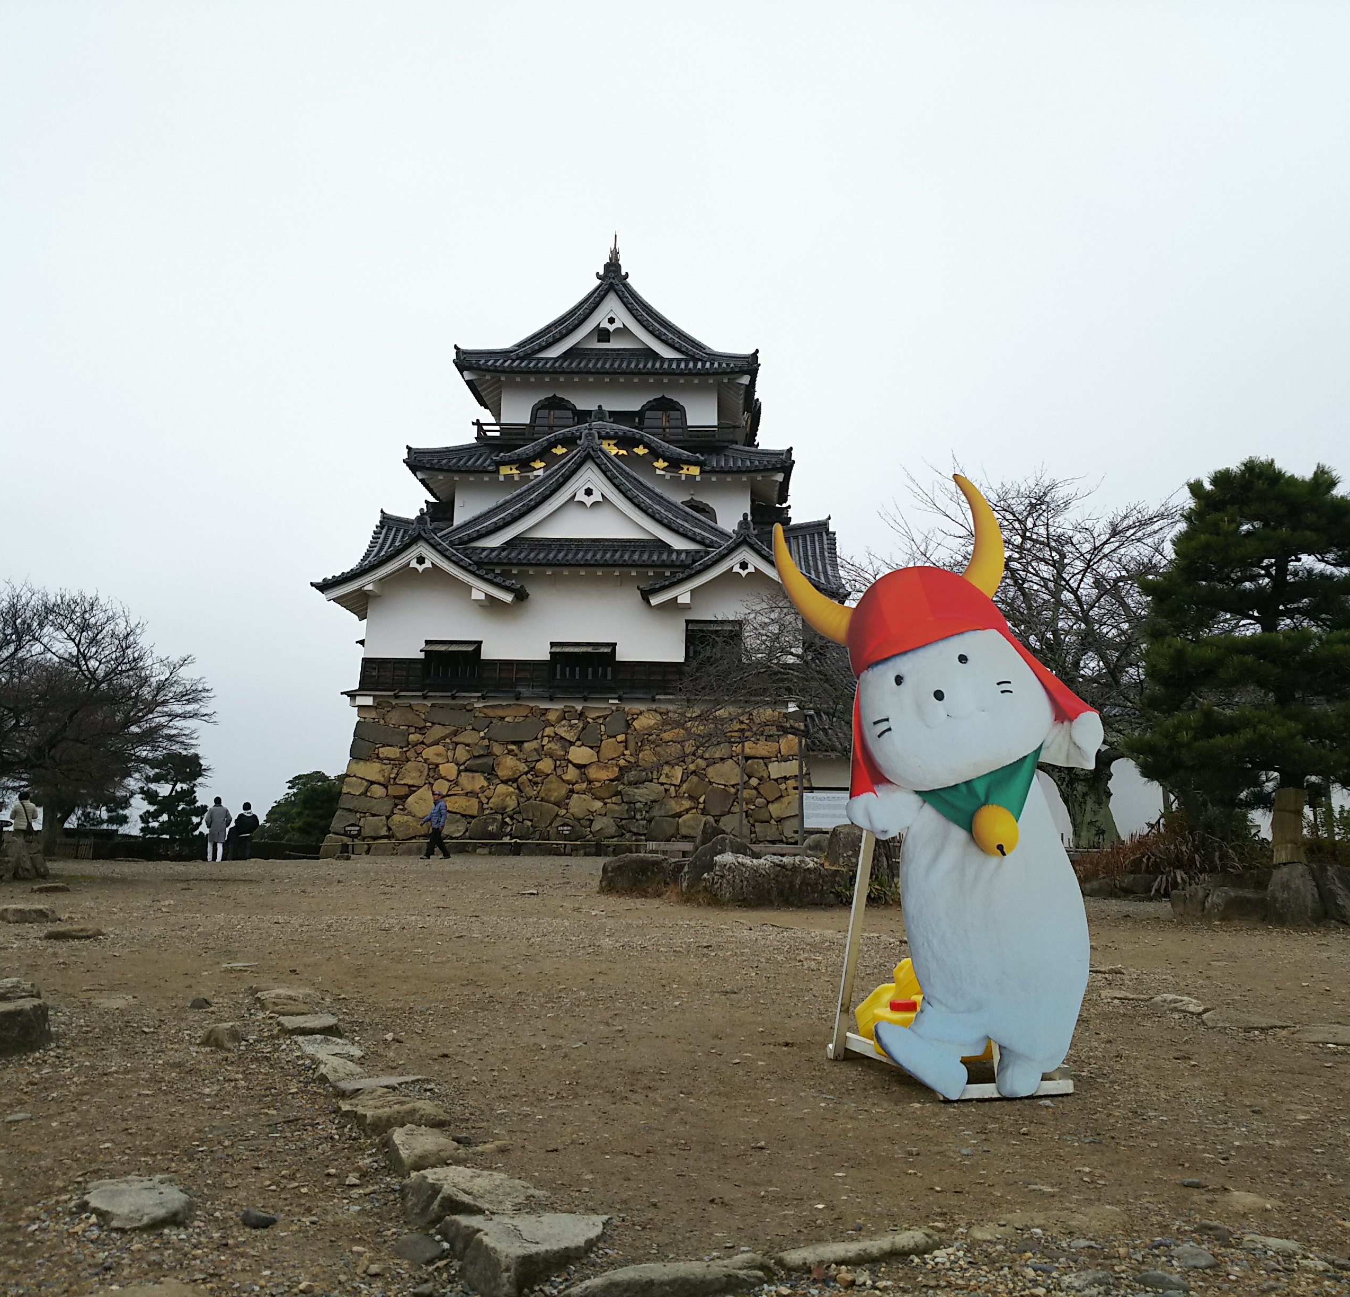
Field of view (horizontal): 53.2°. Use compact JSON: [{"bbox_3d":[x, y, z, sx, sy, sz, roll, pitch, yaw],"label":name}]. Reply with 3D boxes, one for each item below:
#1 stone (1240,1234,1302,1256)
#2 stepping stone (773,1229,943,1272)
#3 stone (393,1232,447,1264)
[{"bbox_3d":[0.991,0.998,2.254,0.090,0.030,0.065,-5,-10,34],"label":"stone"},{"bbox_3d":[0.326,1.050,2.355,0.300,0.050,0.090,3,-8,-17],"label":"stepping stone"},{"bbox_3d":[-0.425,0.992,2.245,0.085,0.040,0.100,6,-9,-32],"label":"stone"}]

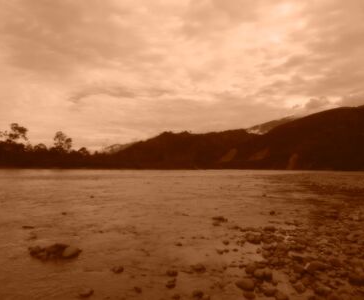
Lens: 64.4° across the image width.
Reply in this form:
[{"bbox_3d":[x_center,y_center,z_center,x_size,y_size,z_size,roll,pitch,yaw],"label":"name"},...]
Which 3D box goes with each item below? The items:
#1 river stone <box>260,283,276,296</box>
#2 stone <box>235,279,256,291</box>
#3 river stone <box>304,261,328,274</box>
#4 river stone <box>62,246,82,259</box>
[{"bbox_3d":[0.866,1.397,2.894,0.160,0.141,0.136,-1,-3,16],"label":"river stone"},{"bbox_3d":[0.658,1.416,3.041,0.210,0.119,0.168,0,-3,12],"label":"stone"},{"bbox_3d":[1.578,1.379,3.390,0.282,0.159,0.211,-1,-4,25],"label":"river stone"},{"bbox_3d":[-1.540,1.442,4.064,0.281,0.164,0.225,1,-3,-20],"label":"river stone"}]

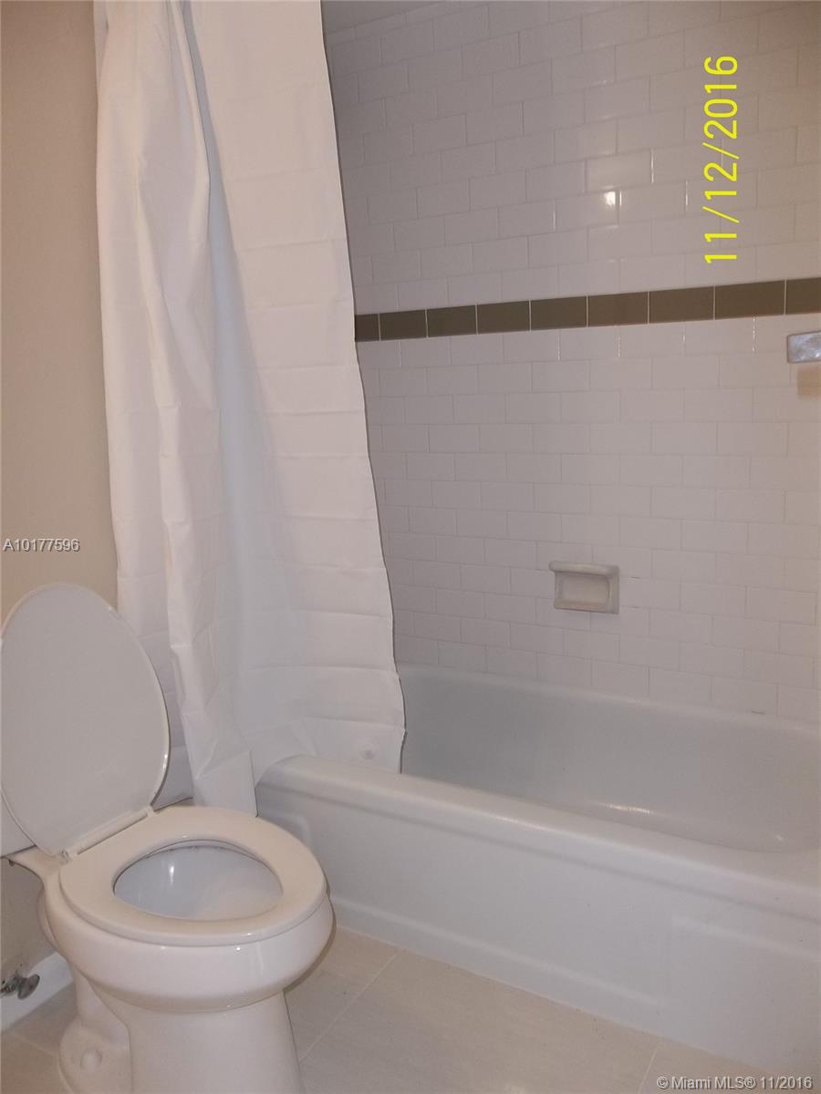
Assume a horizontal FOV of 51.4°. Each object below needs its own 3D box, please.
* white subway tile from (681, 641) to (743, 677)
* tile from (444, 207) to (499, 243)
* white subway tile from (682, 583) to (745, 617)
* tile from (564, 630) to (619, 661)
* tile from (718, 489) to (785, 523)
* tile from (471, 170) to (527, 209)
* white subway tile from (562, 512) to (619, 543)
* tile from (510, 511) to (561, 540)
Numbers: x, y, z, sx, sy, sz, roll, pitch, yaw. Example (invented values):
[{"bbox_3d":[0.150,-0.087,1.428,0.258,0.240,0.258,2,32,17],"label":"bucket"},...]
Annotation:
[{"bbox_3d":[0.745,0.278,2.106,0.152,0.076,0.010,4,14,30],"label":"white subway tile"},{"bbox_3d":[0.159,-0.833,2.207,0.152,0.076,0.009,4,14,29],"label":"tile"},{"bbox_3d":[0.737,0.127,2.070,0.152,0.076,0.009,4,14,30],"label":"white subway tile"},{"bbox_3d":[0.494,0.266,2.325,0.153,0.076,0.009,4,14,29],"label":"tile"},{"bbox_3d":[0.790,-0.095,1.985,0.152,0.076,0.010,4,14,30],"label":"tile"},{"bbox_3d":[0.230,-0.920,2.196,0.153,0.076,0.009,4,14,29],"label":"tile"},{"bbox_3d":[0.465,-0.044,2.194,0.152,0.076,0.010,4,14,30],"label":"white subway tile"},{"bbox_3d":[0.334,-0.056,2.267,0.152,0.076,0.009,4,14,30],"label":"tile"}]

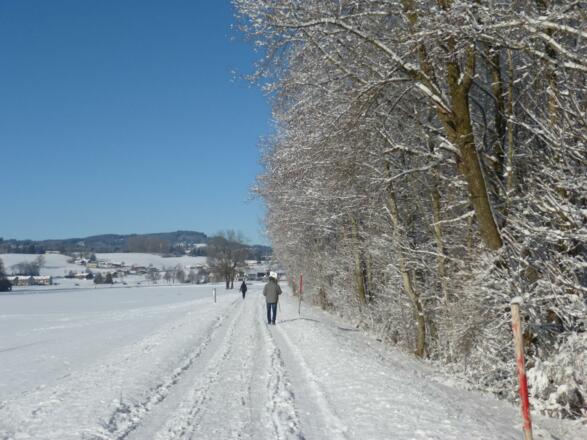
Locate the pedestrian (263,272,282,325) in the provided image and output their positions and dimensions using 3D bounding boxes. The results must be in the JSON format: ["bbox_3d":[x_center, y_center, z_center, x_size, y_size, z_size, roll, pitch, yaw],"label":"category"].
[{"bbox_3d":[-0.703,2.626,31.200,0.640,1.770,0.420,0,-3,-3],"label":"pedestrian"}]

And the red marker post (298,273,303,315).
[{"bbox_3d":[0.274,2.897,36.500,0.070,1.680,0.070,0,-3,-3],"label":"red marker post"}]

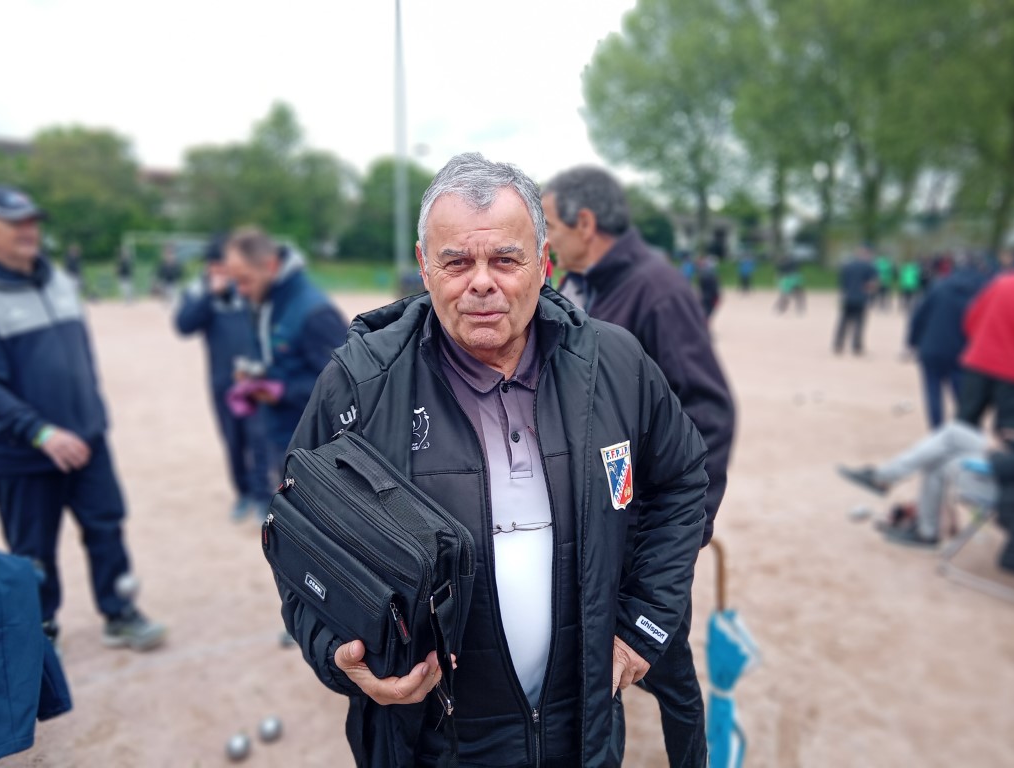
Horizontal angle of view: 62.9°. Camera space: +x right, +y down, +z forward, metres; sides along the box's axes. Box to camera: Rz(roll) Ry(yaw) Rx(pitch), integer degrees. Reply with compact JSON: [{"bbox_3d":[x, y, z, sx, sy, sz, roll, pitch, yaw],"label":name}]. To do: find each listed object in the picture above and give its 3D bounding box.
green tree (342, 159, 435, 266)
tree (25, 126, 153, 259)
[{"bbox_3d":[-6.753,-10.086,48.018,5.913,6.021,5.600,0,9,0],"label":"green tree"},{"bbox_3d":[-24.684,-11.159,48.863,7.668,7.782,7.000,0,9,0],"label":"tree"}]

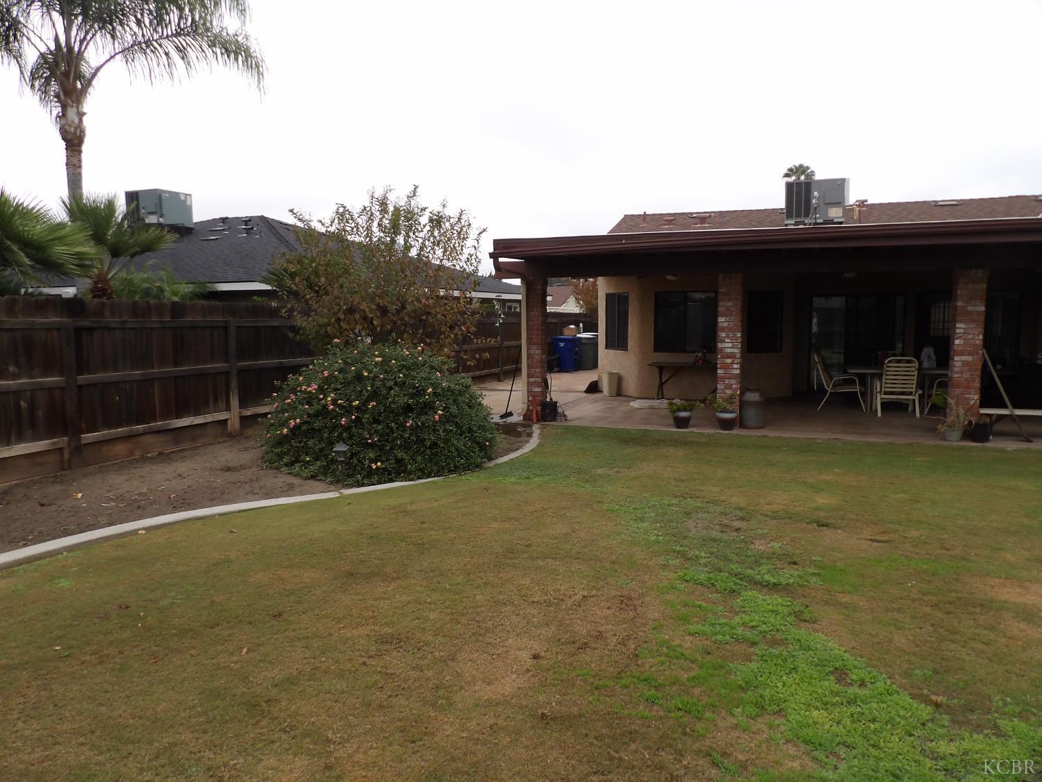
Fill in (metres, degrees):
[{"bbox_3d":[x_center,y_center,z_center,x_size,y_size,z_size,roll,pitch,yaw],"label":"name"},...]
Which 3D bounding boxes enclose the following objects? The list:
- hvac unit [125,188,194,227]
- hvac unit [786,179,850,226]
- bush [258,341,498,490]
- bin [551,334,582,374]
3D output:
[{"bbox_3d":[-10.489,-5.245,21.049,1.310,0.980,1.180,2,6,24],"label":"hvac unit"},{"bbox_3d":[7.067,-4.493,17.491,1.300,0.970,1.120,2,6,17],"label":"hvac unit"},{"bbox_3d":[-1.730,0.124,8.800,2.800,1.430,2.600,-1,6,-11],"label":"bush"},{"bbox_3d":[1.420,-1.145,22.700,0.860,1.120,0.700,2,6,22],"label":"bin"}]

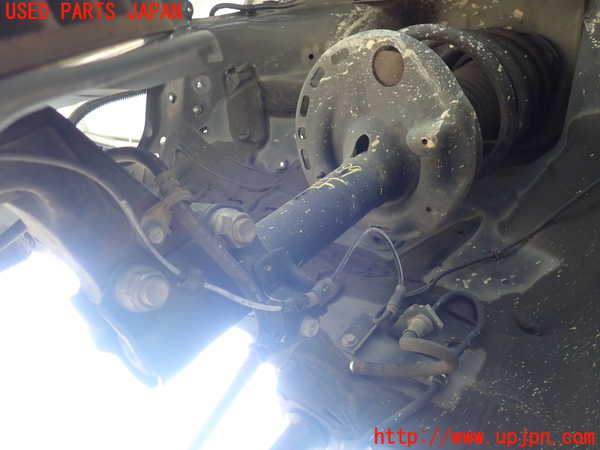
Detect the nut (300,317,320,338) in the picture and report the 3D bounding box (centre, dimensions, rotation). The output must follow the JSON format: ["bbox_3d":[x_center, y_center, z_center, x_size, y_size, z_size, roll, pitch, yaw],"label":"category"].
[{"bbox_3d":[0.008,0.086,0.430,0.017,0.017,0.010,9,2,14],"label":"nut"}]

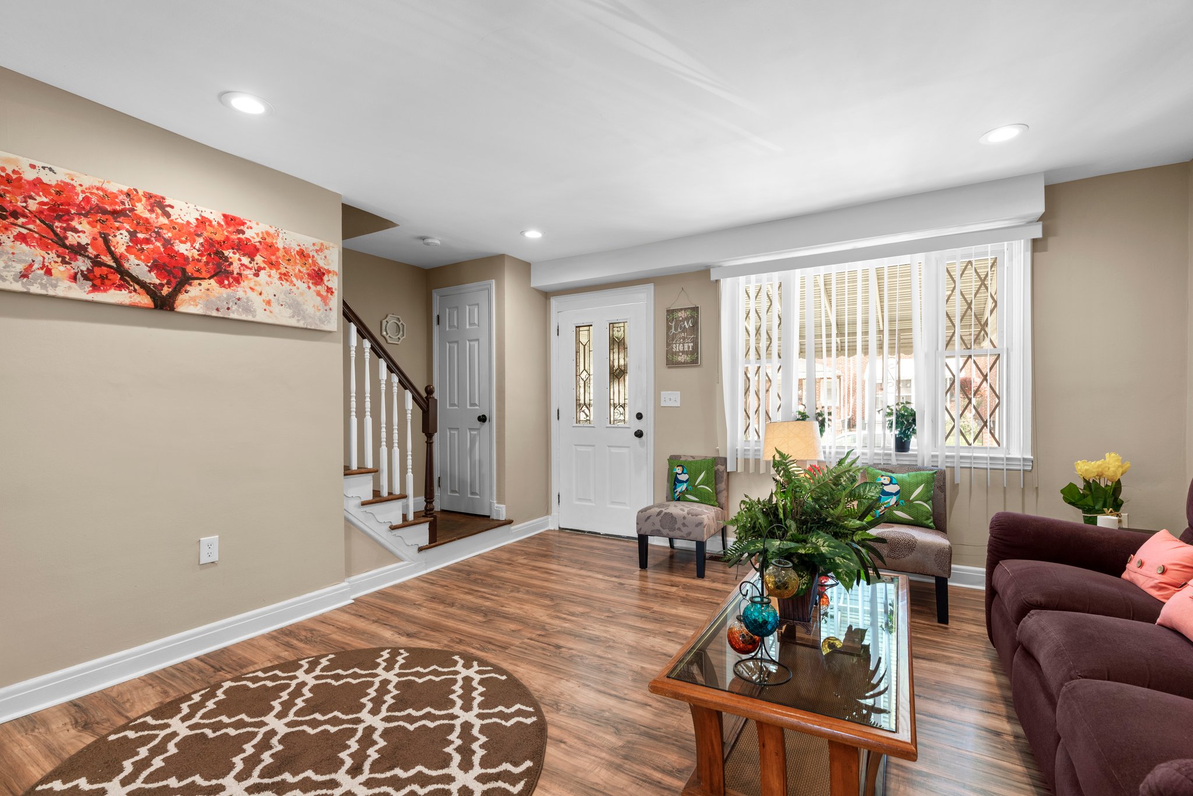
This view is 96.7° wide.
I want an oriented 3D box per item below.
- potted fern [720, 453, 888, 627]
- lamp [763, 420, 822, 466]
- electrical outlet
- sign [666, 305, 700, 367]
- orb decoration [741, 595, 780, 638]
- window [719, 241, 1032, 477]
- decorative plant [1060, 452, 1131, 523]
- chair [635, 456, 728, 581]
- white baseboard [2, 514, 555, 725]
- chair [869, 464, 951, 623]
[{"bbox_3d":[0.737,0.489,1.869,0.550,0.600,0.480,-1,-1,31],"label":"potted fern"},{"bbox_3d":[1.326,0.446,3.566,0.410,0.600,0.410,-1,-1,31],"label":"lamp"},{"bbox_3d":[-1.873,0.737,2.567,0.010,0.126,0.077,-1,-1,31],"label":"electrical outlet"},{"bbox_3d":[0.718,-0.503,4.379,0.285,0.477,0.020,-1,-1,31],"label":"sign"},{"bbox_3d":[0.454,0.606,1.470,0.103,0.115,0.103,-1,-1,31],"label":"orb decoration"},{"bbox_3d":[1.788,-0.215,3.651,1.915,1.512,0.100,-1,-1,31],"label":"window"},{"bbox_3d":[2.702,0.513,2.869,0.280,0.430,0.270,-1,-1,31],"label":"decorative plant"},{"bbox_3d":[0.668,0.838,3.961,0.510,0.770,0.660,-1,-1,31],"label":"chair"},{"bbox_3d":[-1.353,1.158,3.477,0.045,0.130,3.600,-1,-1,30],"label":"white baseboard"},{"bbox_3d":[1.832,0.822,3.205,0.510,0.770,0.670,-1,-1,31],"label":"chair"}]

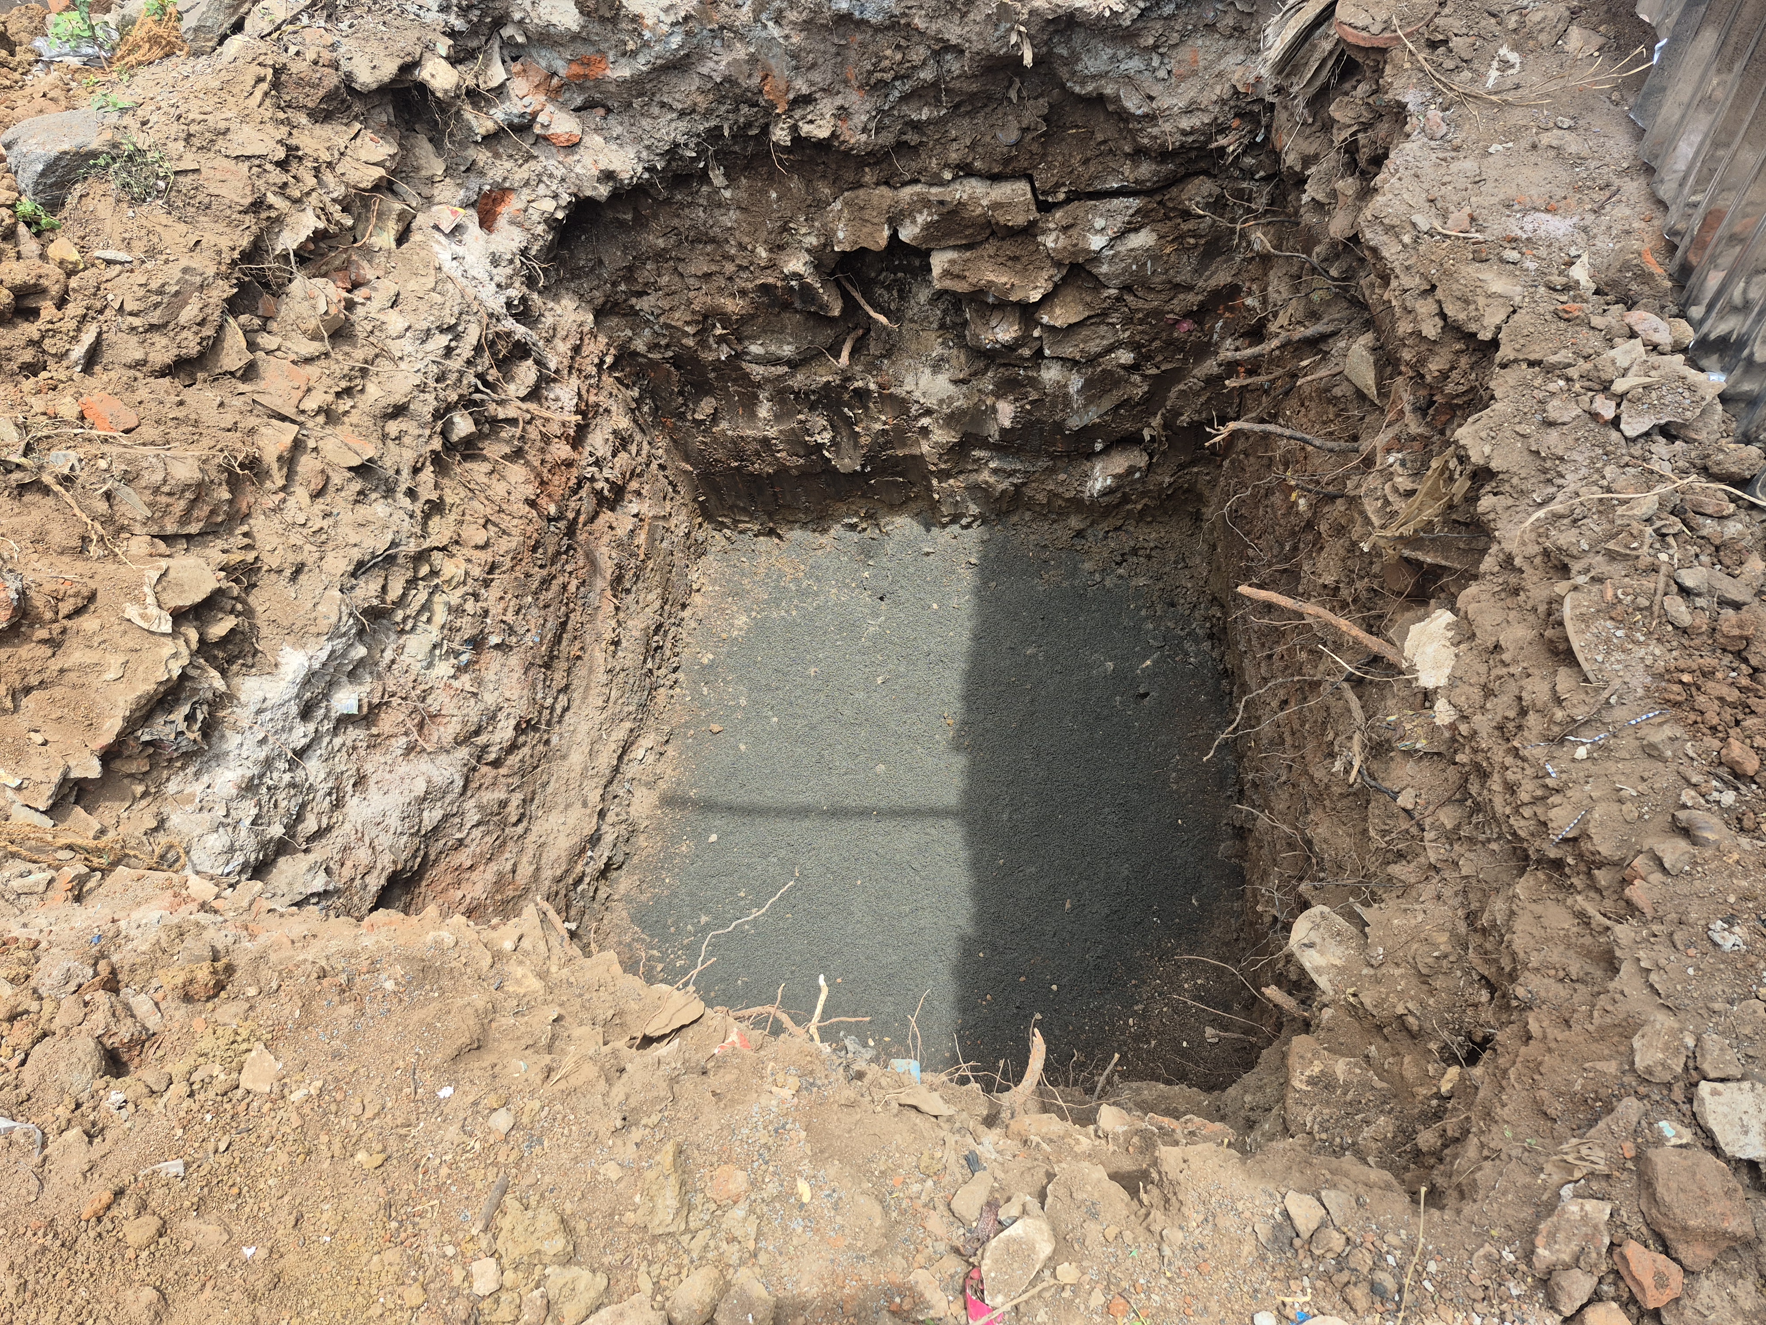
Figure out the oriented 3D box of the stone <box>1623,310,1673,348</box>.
[{"bbox_3d":[1.309,-0.569,1.999,0.042,0.030,0.058,-8,62,-4],"label":"stone"}]

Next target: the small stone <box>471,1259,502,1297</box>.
[{"bbox_3d":[-0.425,0.660,1.260,0.028,0.017,0.033,-11,62,-6],"label":"small stone"}]

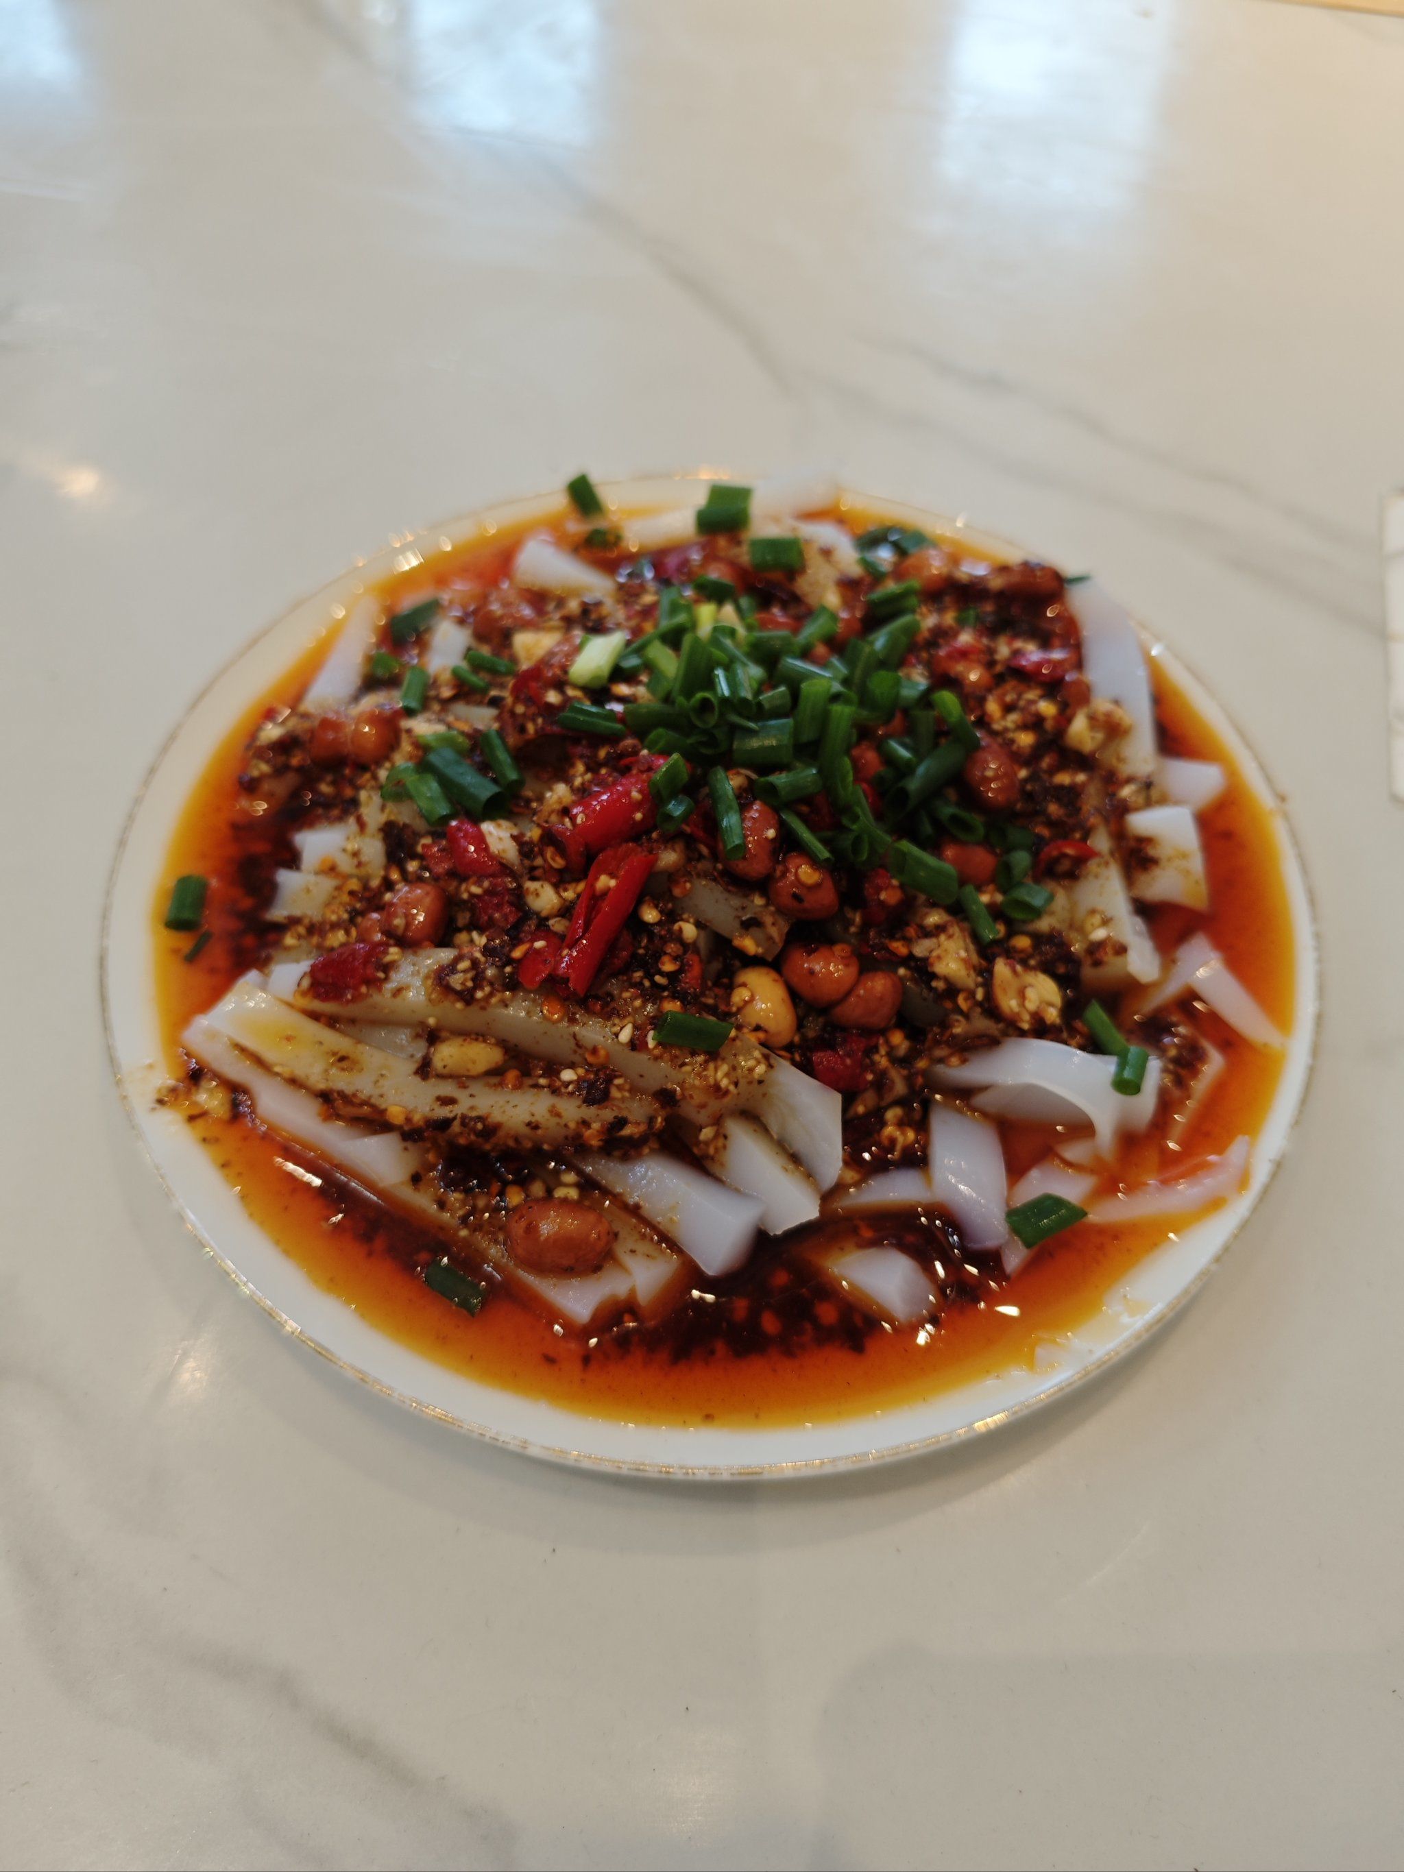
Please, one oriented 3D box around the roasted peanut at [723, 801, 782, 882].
[{"bbox_3d":[0.008,-0.016,0.228,0.011,0.009,0.015,9,57,7],"label":"roasted peanut"}]

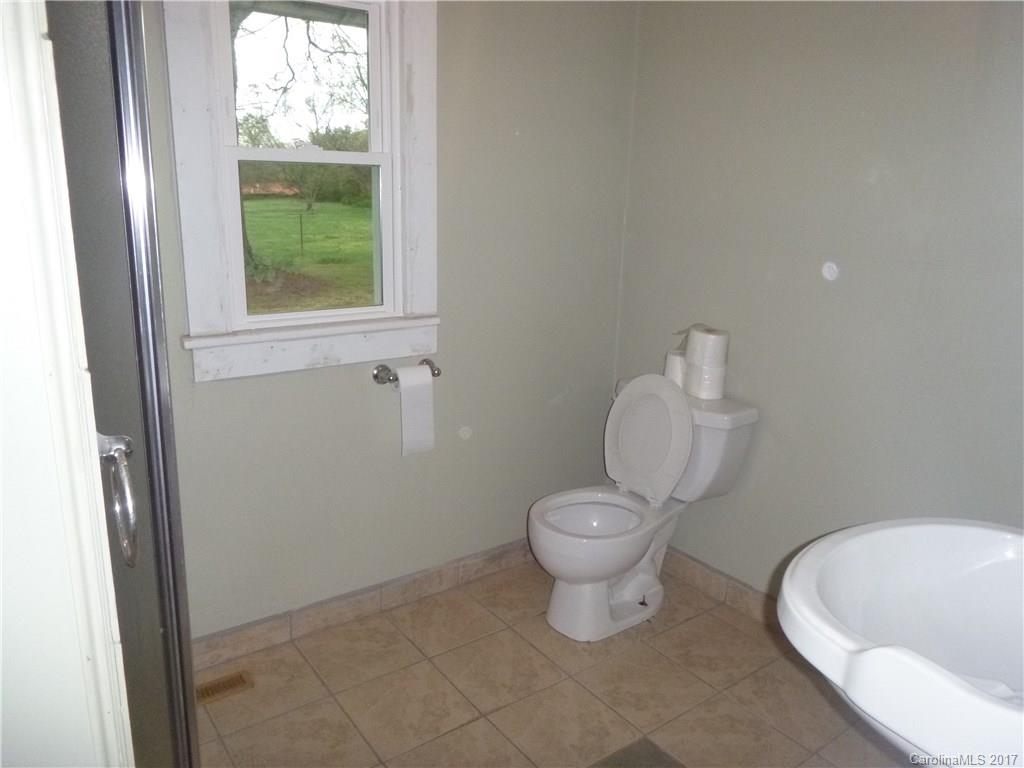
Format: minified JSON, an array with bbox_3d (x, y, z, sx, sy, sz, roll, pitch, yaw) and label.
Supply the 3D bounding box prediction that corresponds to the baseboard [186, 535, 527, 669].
[{"bbox_3d":[-0.312,0.704,2.607,1.586,0.105,0.014,-9,17,-35],"label":"baseboard"}]

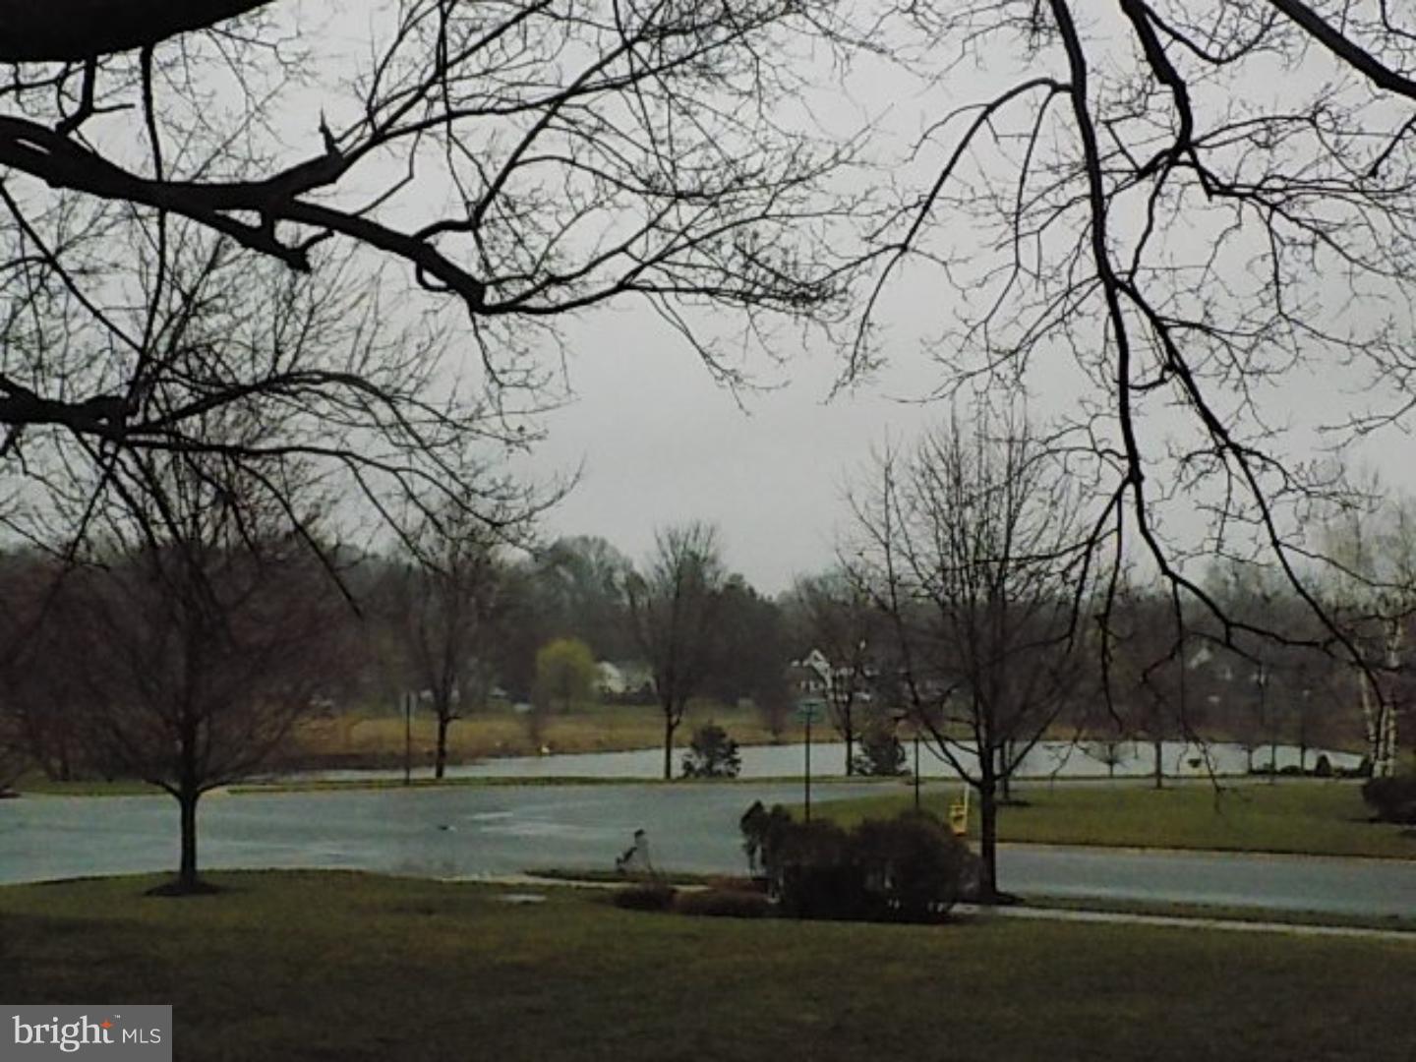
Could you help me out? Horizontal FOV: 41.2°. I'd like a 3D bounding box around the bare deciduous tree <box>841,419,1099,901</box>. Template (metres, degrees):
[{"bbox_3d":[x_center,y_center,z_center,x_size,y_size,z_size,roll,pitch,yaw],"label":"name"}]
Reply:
[{"bbox_3d":[4.600,2.130,32.800,4.400,8.500,4.300,0,-4,0],"label":"bare deciduous tree"}]

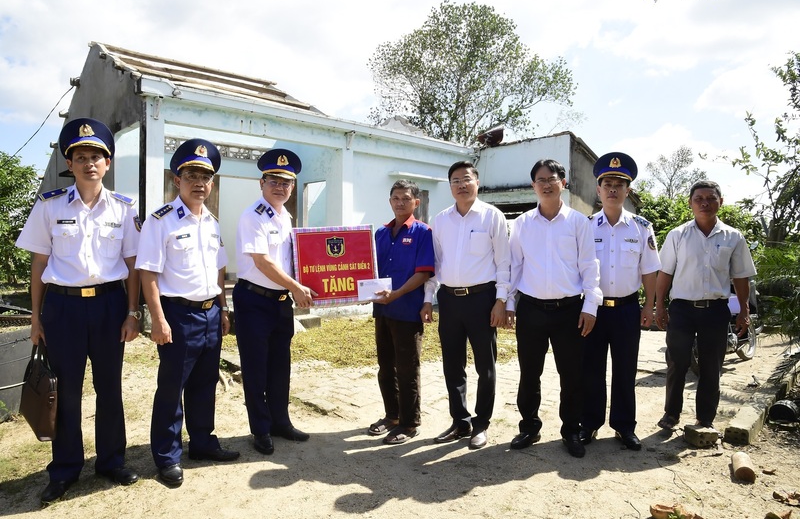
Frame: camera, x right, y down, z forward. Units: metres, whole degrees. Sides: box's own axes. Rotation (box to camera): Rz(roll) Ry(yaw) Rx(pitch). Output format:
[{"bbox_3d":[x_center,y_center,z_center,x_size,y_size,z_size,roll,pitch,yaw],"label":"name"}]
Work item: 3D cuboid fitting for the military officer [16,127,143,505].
[{"bbox_3d":[-1.555,0.205,2.665,0.580,1.820,0.390,0,0,-27],"label":"military officer"}]

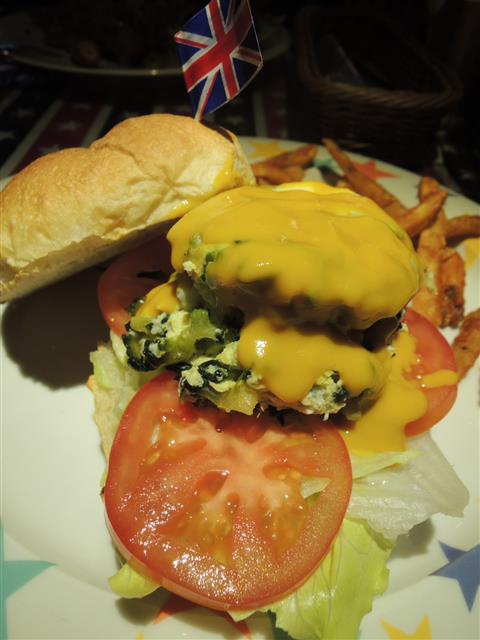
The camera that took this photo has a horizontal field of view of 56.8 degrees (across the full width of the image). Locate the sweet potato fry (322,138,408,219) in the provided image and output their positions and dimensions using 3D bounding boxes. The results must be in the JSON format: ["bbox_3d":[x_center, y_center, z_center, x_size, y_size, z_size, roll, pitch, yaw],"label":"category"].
[{"bbox_3d":[0.074,-0.082,0.261,0.011,0.010,0.068,-26,65,-27],"label":"sweet potato fry"}]

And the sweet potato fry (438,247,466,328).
[{"bbox_3d":[0.099,-0.016,0.208,0.011,0.011,0.045,13,49,9],"label":"sweet potato fry"}]

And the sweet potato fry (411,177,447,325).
[{"bbox_3d":[0.096,-0.040,0.225,0.012,0.011,0.100,13,52,8],"label":"sweet potato fry"}]

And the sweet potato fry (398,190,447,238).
[{"bbox_3d":[0.091,-0.050,0.228,0.041,0.009,0.009,-42,59,-14],"label":"sweet potato fry"}]

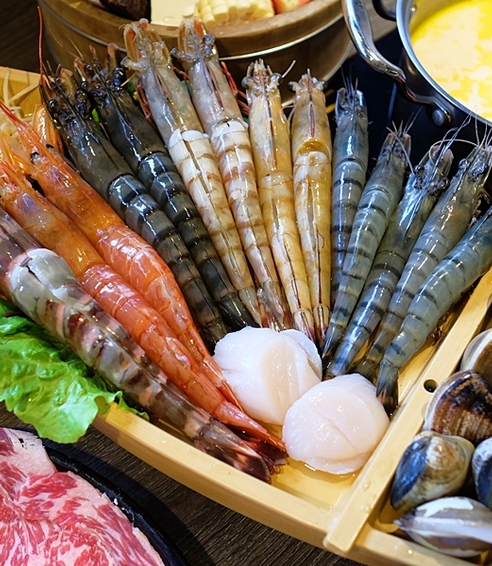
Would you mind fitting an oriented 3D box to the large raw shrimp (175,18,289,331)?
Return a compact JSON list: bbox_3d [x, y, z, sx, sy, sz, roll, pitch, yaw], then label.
[{"bbox_3d":[-0.004,-0.063,0.447,0.027,0.031,0.189,-13,74,-10],"label":"large raw shrimp"}]

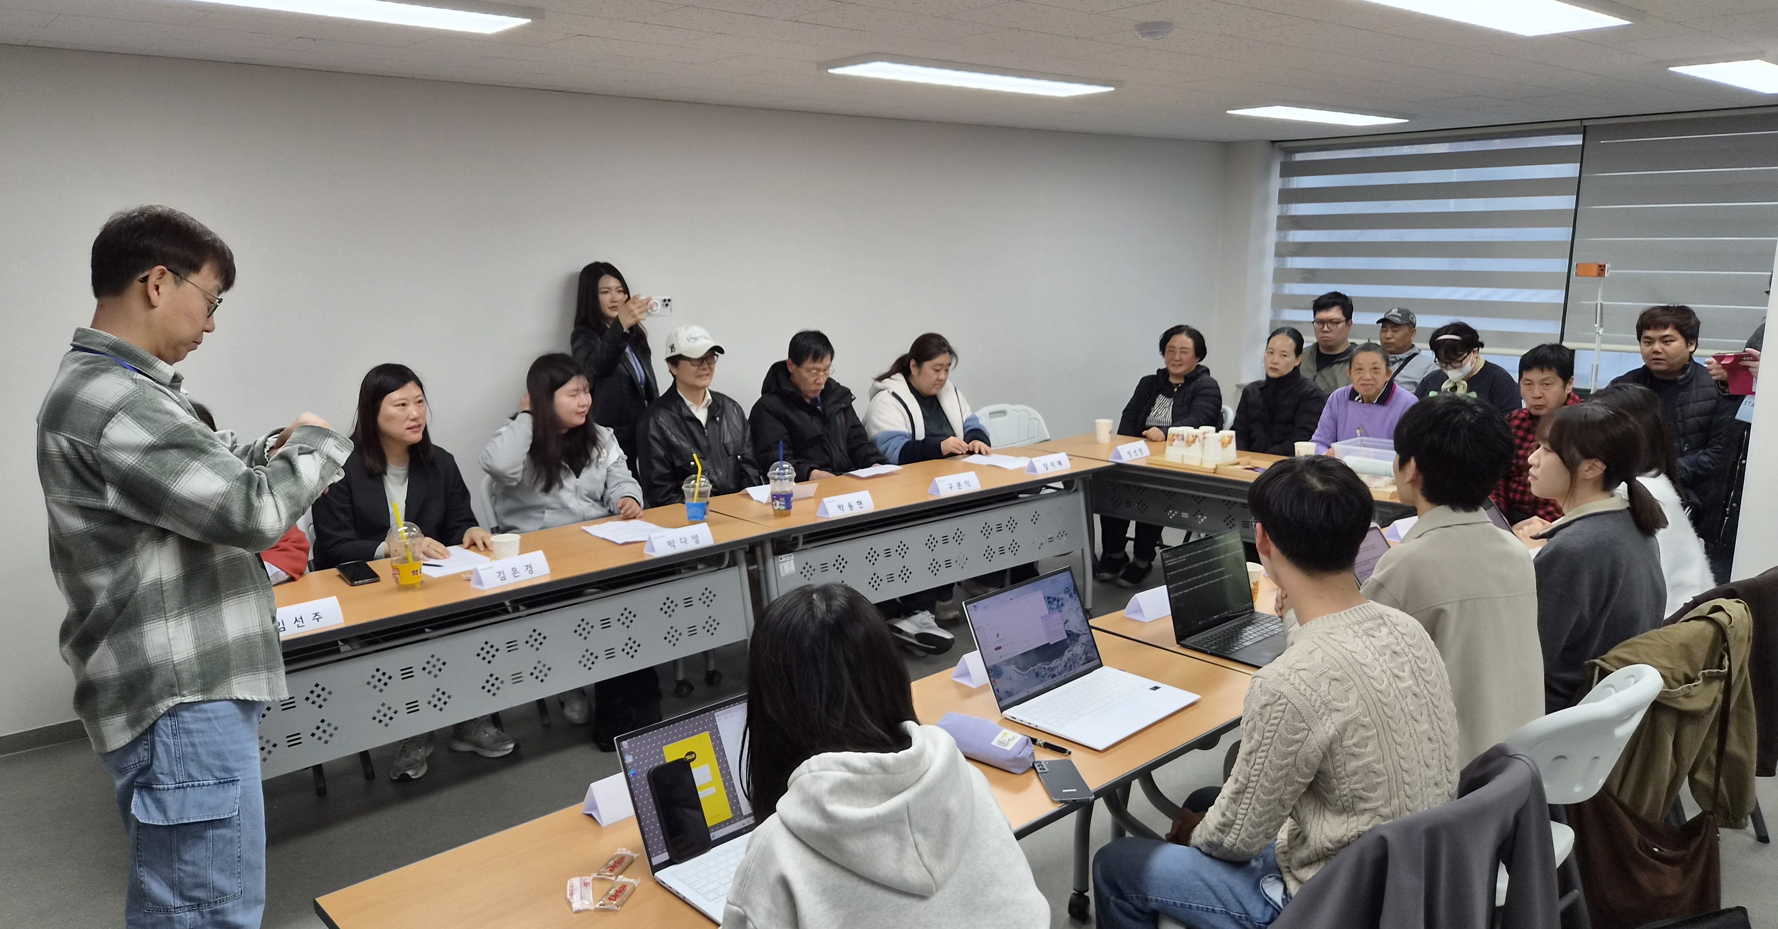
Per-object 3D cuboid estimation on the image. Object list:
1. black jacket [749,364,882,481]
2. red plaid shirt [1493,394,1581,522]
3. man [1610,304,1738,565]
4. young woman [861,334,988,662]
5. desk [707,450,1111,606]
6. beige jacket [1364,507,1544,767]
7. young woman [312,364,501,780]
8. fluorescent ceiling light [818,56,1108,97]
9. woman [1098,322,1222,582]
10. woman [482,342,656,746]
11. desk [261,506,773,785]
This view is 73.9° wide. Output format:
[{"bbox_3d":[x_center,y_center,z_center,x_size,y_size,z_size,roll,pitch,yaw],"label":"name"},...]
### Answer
[{"bbox_3d":[-0.307,-0.070,4.919,0.580,0.700,0.520,-10,14,-41],"label":"black jacket"},{"bbox_3d":[2.317,0.064,4.144,0.500,0.640,0.480,9,14,40],"label":"red plaid shirt"},{"bbox_3d":[2.830,0.115,4.426,0.520,1.385,0.650,8,14,38],"label":"man"},{"bbox_3d":[0.197,0.048,5.229,0.620,1.250,0.720,-10,15,-41],"label":"young woman"},{"bbox_3d":[0.107,0.418,4.732,1.800,0.717,0.580,-10,15,-41],"label":"desk"},{"bbox_3d":[1.106,0.409,2.483,0.500,0.660,0.420,-10,15,-41],"label":"beige jacket"},{"bbox_3d":[-1.524,0.334,3.772,0.530,1.285,0.700,-10,14,-41],"label":"young woman"},{"bbox_3d":[0.340,-1.435,4.394,1.285,0.032,0.315,-10,14,-41],"label":"fluorescent ceiling light"},{"bbox_3d":[1.344,-0.064,5.730,0.550,1.240,0.650,8,14,36],"label":"woman"},{"bbox_3d":[-1.031,0.262,4.080,0.700,1.260,0.580,9,14,39],"label":"woman"},{"bbox_3d":[-1.243,0.656,3.566,1.800,0.717,0.590,-10,15,-41],"label":"desk"}]

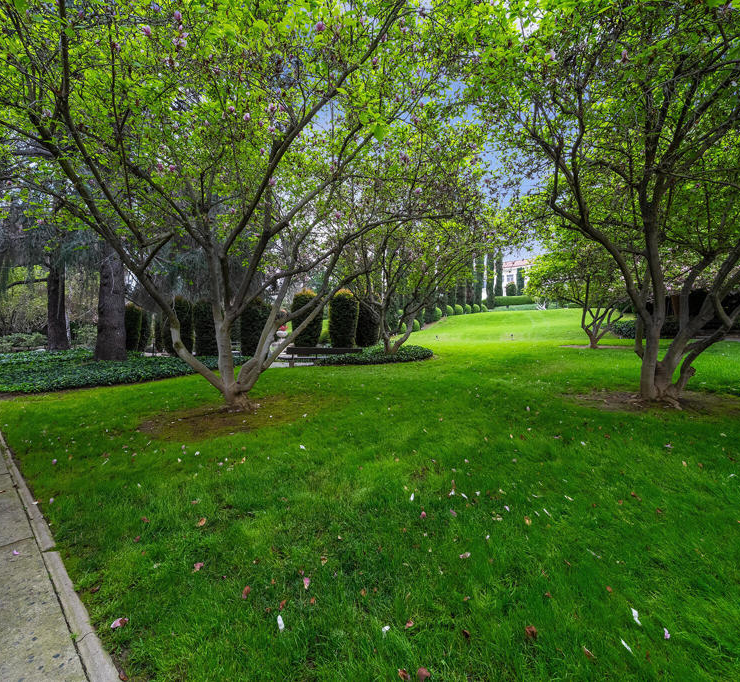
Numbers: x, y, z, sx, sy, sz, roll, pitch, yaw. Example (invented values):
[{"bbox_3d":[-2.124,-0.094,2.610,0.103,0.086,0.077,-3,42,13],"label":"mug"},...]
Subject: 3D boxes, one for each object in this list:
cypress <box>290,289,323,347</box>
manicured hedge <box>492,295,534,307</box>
[{"bbox_3d":[-3.536,-1.114,19.000,1.720,3.600,1.720,0,0,-11],"label":"cypress"},{"bbox_3d":[19.212,-5.460,46.000,6.500,1.500,1.400,0,0,17],"label":"manicured hedge"}]

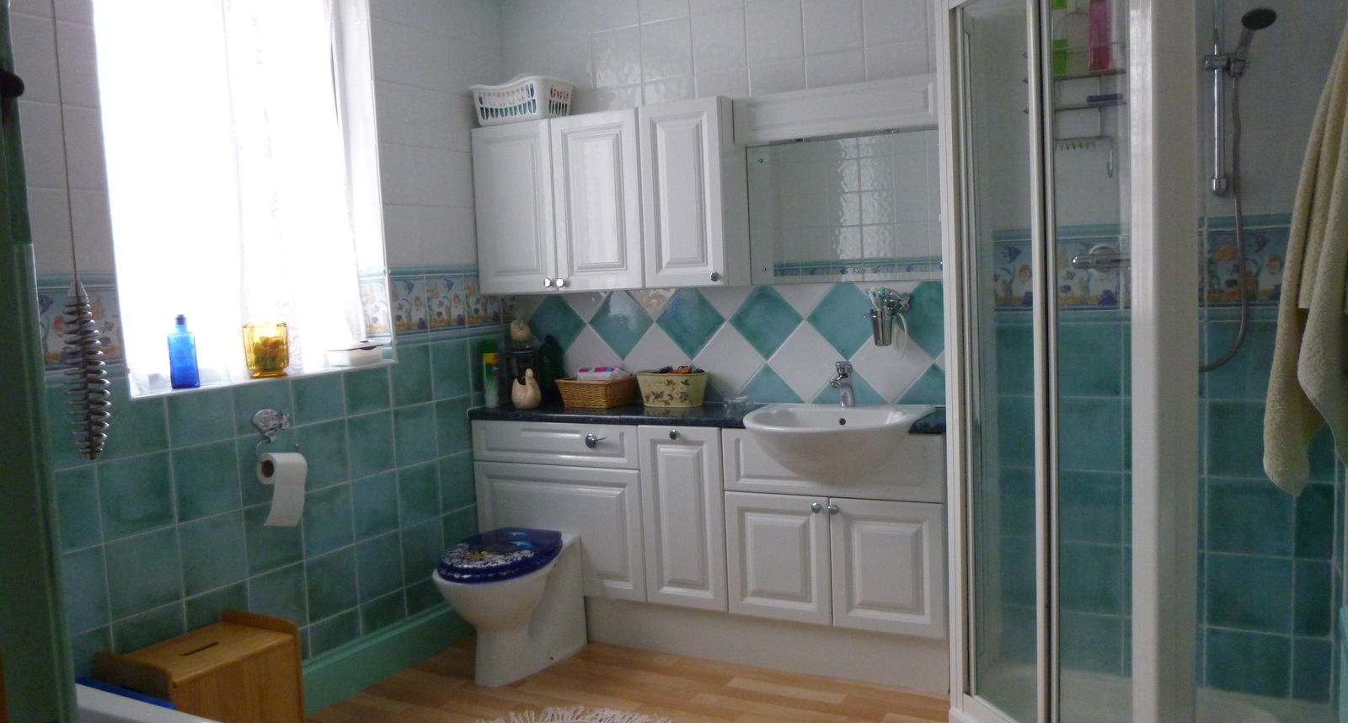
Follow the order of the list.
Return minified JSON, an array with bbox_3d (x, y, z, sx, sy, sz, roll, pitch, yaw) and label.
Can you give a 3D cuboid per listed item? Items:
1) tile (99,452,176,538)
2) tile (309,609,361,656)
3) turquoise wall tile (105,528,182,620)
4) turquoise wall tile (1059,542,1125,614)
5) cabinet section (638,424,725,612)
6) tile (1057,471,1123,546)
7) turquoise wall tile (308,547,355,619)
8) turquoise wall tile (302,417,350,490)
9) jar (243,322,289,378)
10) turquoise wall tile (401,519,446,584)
[{"bbox_3d":[-1.362,0.339,2.470,0.010,0.198,0.198,0,5,28],"label":"tile"},{"bbox_3d":[-1.044,0.833,3.005,0.010,0.101,0.196,0,5,28],"label":"tile"},{"bbox_3d":[-1.378,0.553,2.528,0.010,0.200,0.200,0,5,28],"label":"turquoise wall tile"},{"bbox_3d":[1.137,0.597,2.692,0.193,0.198,0.010,0,5,28],"label":"turquoise wall tile"},{"bbox_3d":[0.100,0.502,3.352,0.309,0.605,0.305,0,5,28],"label":"cabinet section"},{"bbox_3d":[1.148,0.404,2.720,0.196,0.198,0.010,0,5,28],"label":"tile"},{"bbox_3d":[-1.041,0.682,2.971,0.010,0.200,0.200,0,5,27],"label":"turquoise wall tile"},{"bbox_3d":[-1.057,0.281,2.942,0.010,0.200,0.200,0,5,27],"label":"turquoise wall tile"},{"bbox_3d":[-1.206,-0.030,2.893,0.097,0.156,0.097,0,5,28],"label":"jar"},{"bbox_3d":[-0.891,0.668,3.448,0.010,0.200,0.200,0,5,28],"label":"turquoise wall tile"}]

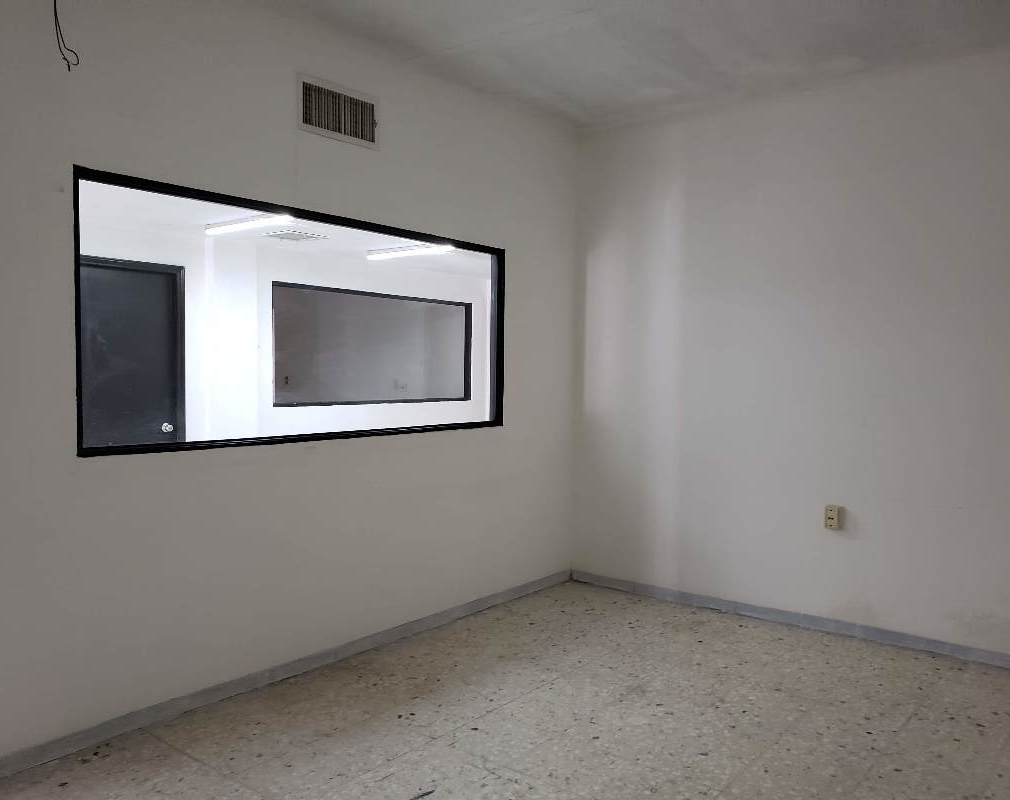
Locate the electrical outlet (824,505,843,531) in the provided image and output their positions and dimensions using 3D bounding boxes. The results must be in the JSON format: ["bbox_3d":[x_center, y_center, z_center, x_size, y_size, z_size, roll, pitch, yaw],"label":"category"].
[{"bbox_3d":[1.727,0.611,4.206,0.067,0.124,0.065,2,3,39],"label":"electrical outlet"}]

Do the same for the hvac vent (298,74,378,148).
[{"bbox_3d":[-0.750,-1.322,3.691,0.030,0.246,0.471,2,3,39],"label":"hvac vent"}]

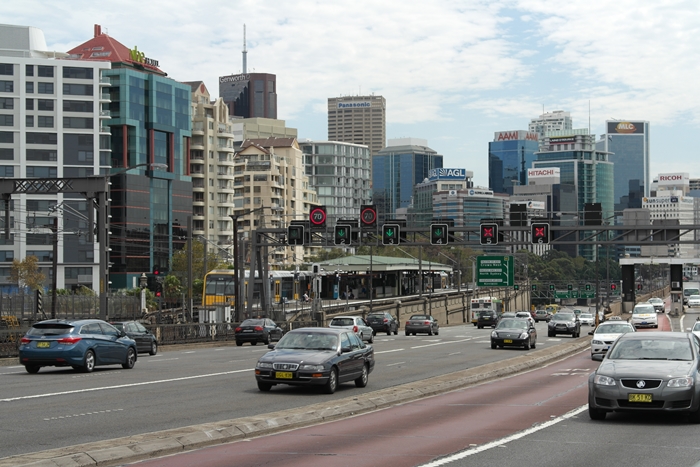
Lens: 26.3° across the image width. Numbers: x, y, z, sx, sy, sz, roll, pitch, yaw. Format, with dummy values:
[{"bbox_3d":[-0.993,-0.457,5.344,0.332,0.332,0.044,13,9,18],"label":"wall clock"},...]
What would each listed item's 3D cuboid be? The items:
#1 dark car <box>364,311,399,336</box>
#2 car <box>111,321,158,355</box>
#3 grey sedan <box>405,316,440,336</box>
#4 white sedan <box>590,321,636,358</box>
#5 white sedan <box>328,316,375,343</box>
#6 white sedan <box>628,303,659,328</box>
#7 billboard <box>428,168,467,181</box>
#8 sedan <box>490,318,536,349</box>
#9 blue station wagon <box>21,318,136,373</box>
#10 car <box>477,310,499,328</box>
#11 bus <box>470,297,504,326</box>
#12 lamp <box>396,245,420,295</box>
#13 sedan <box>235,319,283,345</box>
[{"bbox_3d":[2.308,6.490,107.040,1.762,1.560,4.445,-1,-3,12],"label":"dark car"},{"bbox_3d":[-9.344,4.352,61.928,1.770,1.457,4.325,-1,-3,14],"label":"car"},{"bbox_3d":[4.860,6.170,100.600,1.780,1.400,4.570,-1,-3,11],"label":"grey sedan"},{"bbox_3d":[10.690,4.250,60.200,1.860,1.460,4.920,-1,-3,12],"label":"white sedan"},{"bbox_3d":[0.125,5.052,78.393,1.686,1.436,4.175,-1,-3,14],"label":"white sedan"},{"bbox_3d":[21.370,5.980,108.300,1.820,1.760,4.780,-1,-3,12],"label":"white sedan"},{"bbox_3d":[54.700,-32.500,839.700,15.900,6.400,15.900,0,-2,-15],"label":"billboard"},{"bbox_3d":[7.820,4.800,71.600,1.800,1.480,4.880,-1,-3,12],"label":"sedan"},{"bbox_3d":[-7.574,3.152,42.416,1.815,1.476,4.775,-2,-3,15],"label":"blue station wagon"},{"bbox_3d":[13.349,8.259,143.367,1.820,1.692,4.576,-1,-3,11],"label":"car"},{"bbox_3d":[15.770,8.940,170.900,2.500,3.200,12.000,-1,-3,11],"label":"bus"},{"bbox_3d":[5.792,3.829,147.000,2.500,5.600,0.350,-1,-1,11],"label":"lamp"},{"bbox_3d":[-4.770,5.205,79.000,1.780,1.430,4.600,-1,-3,11],"label":"sedan"}]

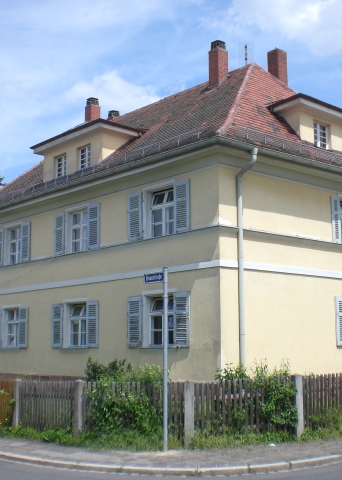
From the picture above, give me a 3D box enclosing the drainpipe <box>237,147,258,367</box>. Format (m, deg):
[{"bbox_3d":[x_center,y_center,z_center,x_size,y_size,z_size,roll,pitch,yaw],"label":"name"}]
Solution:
[{"bbox_3d":[1.888,0.833,17.352,0.173,6.197,0.488,7,-11,-41],"label":"drainpipe"}]

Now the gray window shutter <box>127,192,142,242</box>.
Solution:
[{"bbox_3d":[-1.051,-0.660,19.839,0.061,1.384,0.580,7,-11,-41],"label":"gray window shutter"}]

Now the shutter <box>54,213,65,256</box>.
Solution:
[{"bbox_3d":[-3.638,-0.191,22.737,0.061,1.374,0.611,7,-11,-41],"label":"shutter"}]

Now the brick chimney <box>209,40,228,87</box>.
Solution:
[{"bbox_3d":[1.679,-6.096,24.526,0.519,1.830,0.427,7,-11,-41],"label":"brick chimney"}]

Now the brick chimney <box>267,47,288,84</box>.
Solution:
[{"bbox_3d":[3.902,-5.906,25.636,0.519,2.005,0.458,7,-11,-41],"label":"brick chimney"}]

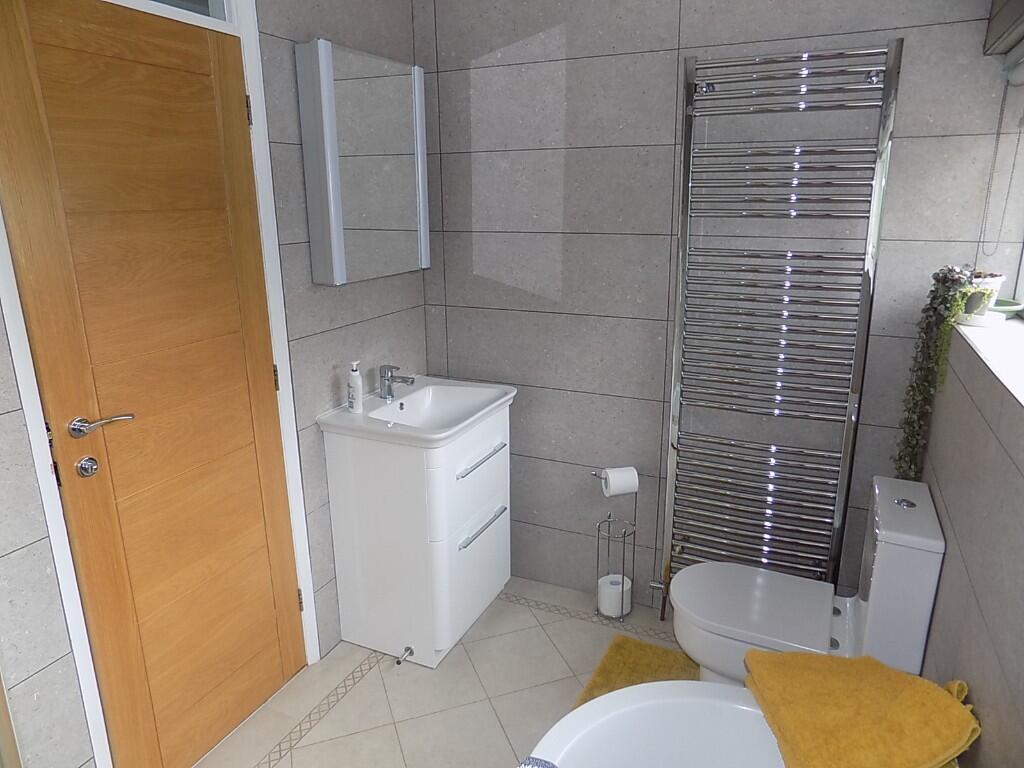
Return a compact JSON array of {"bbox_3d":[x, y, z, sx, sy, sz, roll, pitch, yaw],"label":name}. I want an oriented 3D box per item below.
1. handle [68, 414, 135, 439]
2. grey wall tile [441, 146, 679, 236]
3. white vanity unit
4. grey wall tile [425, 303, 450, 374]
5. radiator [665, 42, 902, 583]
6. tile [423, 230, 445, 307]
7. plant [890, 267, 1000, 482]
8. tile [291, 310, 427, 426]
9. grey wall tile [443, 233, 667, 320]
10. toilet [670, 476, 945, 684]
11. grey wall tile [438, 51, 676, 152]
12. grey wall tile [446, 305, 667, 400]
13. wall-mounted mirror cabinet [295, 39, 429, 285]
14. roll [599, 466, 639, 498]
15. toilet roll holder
[{"bbox_3d":[-0.935,0.093,1.557,0.060,0.052,0.132,6,17,24],"label":"handle"},{"bbox_3d":[0.140,-0.703,2.492,0.900,0.297,0.012,6,17,24],"label":"grey wall tile"},{"bbox_3d":[-0.293,0.473,2.563,0.435,0.858,0.682,6,17,24],"label":"white vanity unit"},{"bbox_3d":[-0.305,-0.173,2.787,0.099,0.292,0.010,6,17,24],"label":"grey wall tile"},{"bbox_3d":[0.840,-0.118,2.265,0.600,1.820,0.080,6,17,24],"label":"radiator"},{"bbox_3d":[-0.308,-0.455,2.710,0.099,0.292,0.010,6,17,24],"label":"tile"},{"bbox_3d":[1.279,0.001,1.984,0.210,0.650,0.170,6,17,24],"label":"plant"},{"bbox_3d":[-0.523,-0.082,2.462,0.010,0.292,0.786,6,17,24],"label":"tile"},{"bbox_3d":[0.143,-0.417,2.571,0.900,0.297,0.012,6,17,24],"label":"grey wall tile"},{"bbox_3d":[0.764,0.673,1.891,0.649,0.801,0.392,6,17,24],"label":"toilet"},{"bbox_3d":[0.133,-0.970,2.353,0.890,0.292,0.010,6,17,24],"label":"grey wall tile"},{"bbox_3d":[0.145,-0.129,2.649,0.900,0.297,0.012,6,17,24],"label":"grey wall tile"},{"bbox_3d":[-0.471,-0.724,2.287,0.098,0.712,0.560,6,17,24],"label":"wall-mounted mirror cabinet"},{"bbox_3d":[0.398,0.359,2.497,0.103,0.101,0.101,-3,15,-10],"label":"roll"},{"bbox_3d":[0.398,0.618,2.644,0.160,0.595,0.150,6,17,24],"label":"toilet roll holder"}]

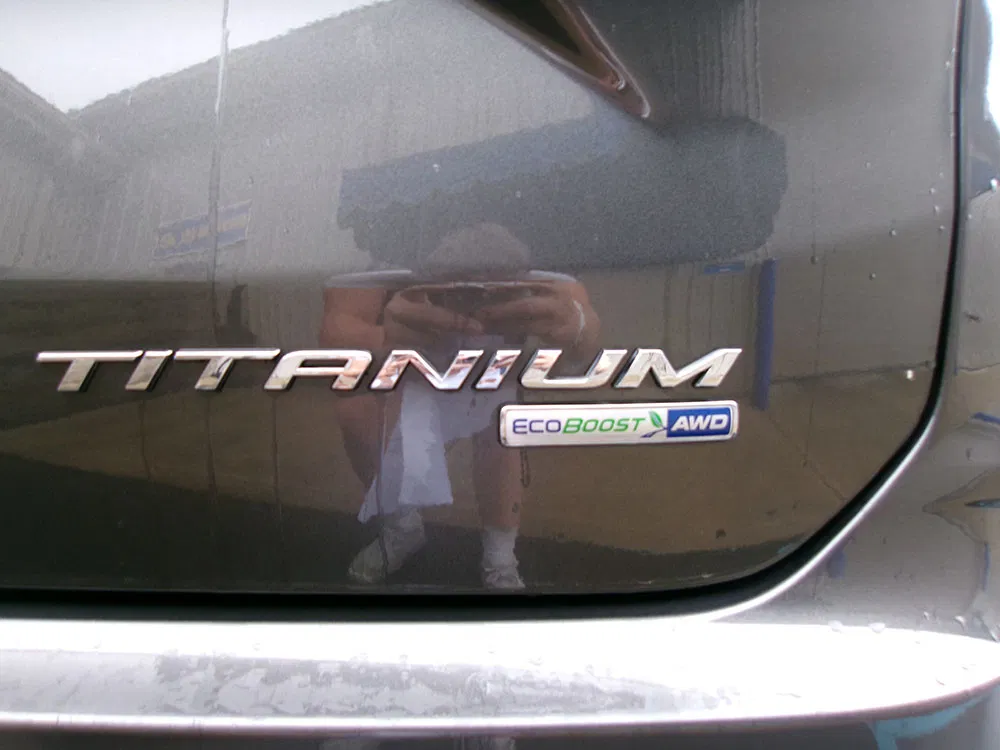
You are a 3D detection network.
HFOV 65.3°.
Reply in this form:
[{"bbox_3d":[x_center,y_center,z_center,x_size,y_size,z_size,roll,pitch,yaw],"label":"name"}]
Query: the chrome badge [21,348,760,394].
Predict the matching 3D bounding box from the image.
[{"bbox_3d":[-0.048,-0.002,0.336,0.302,0.017,0.008,0,9,0],"label":"chrome badge"}]

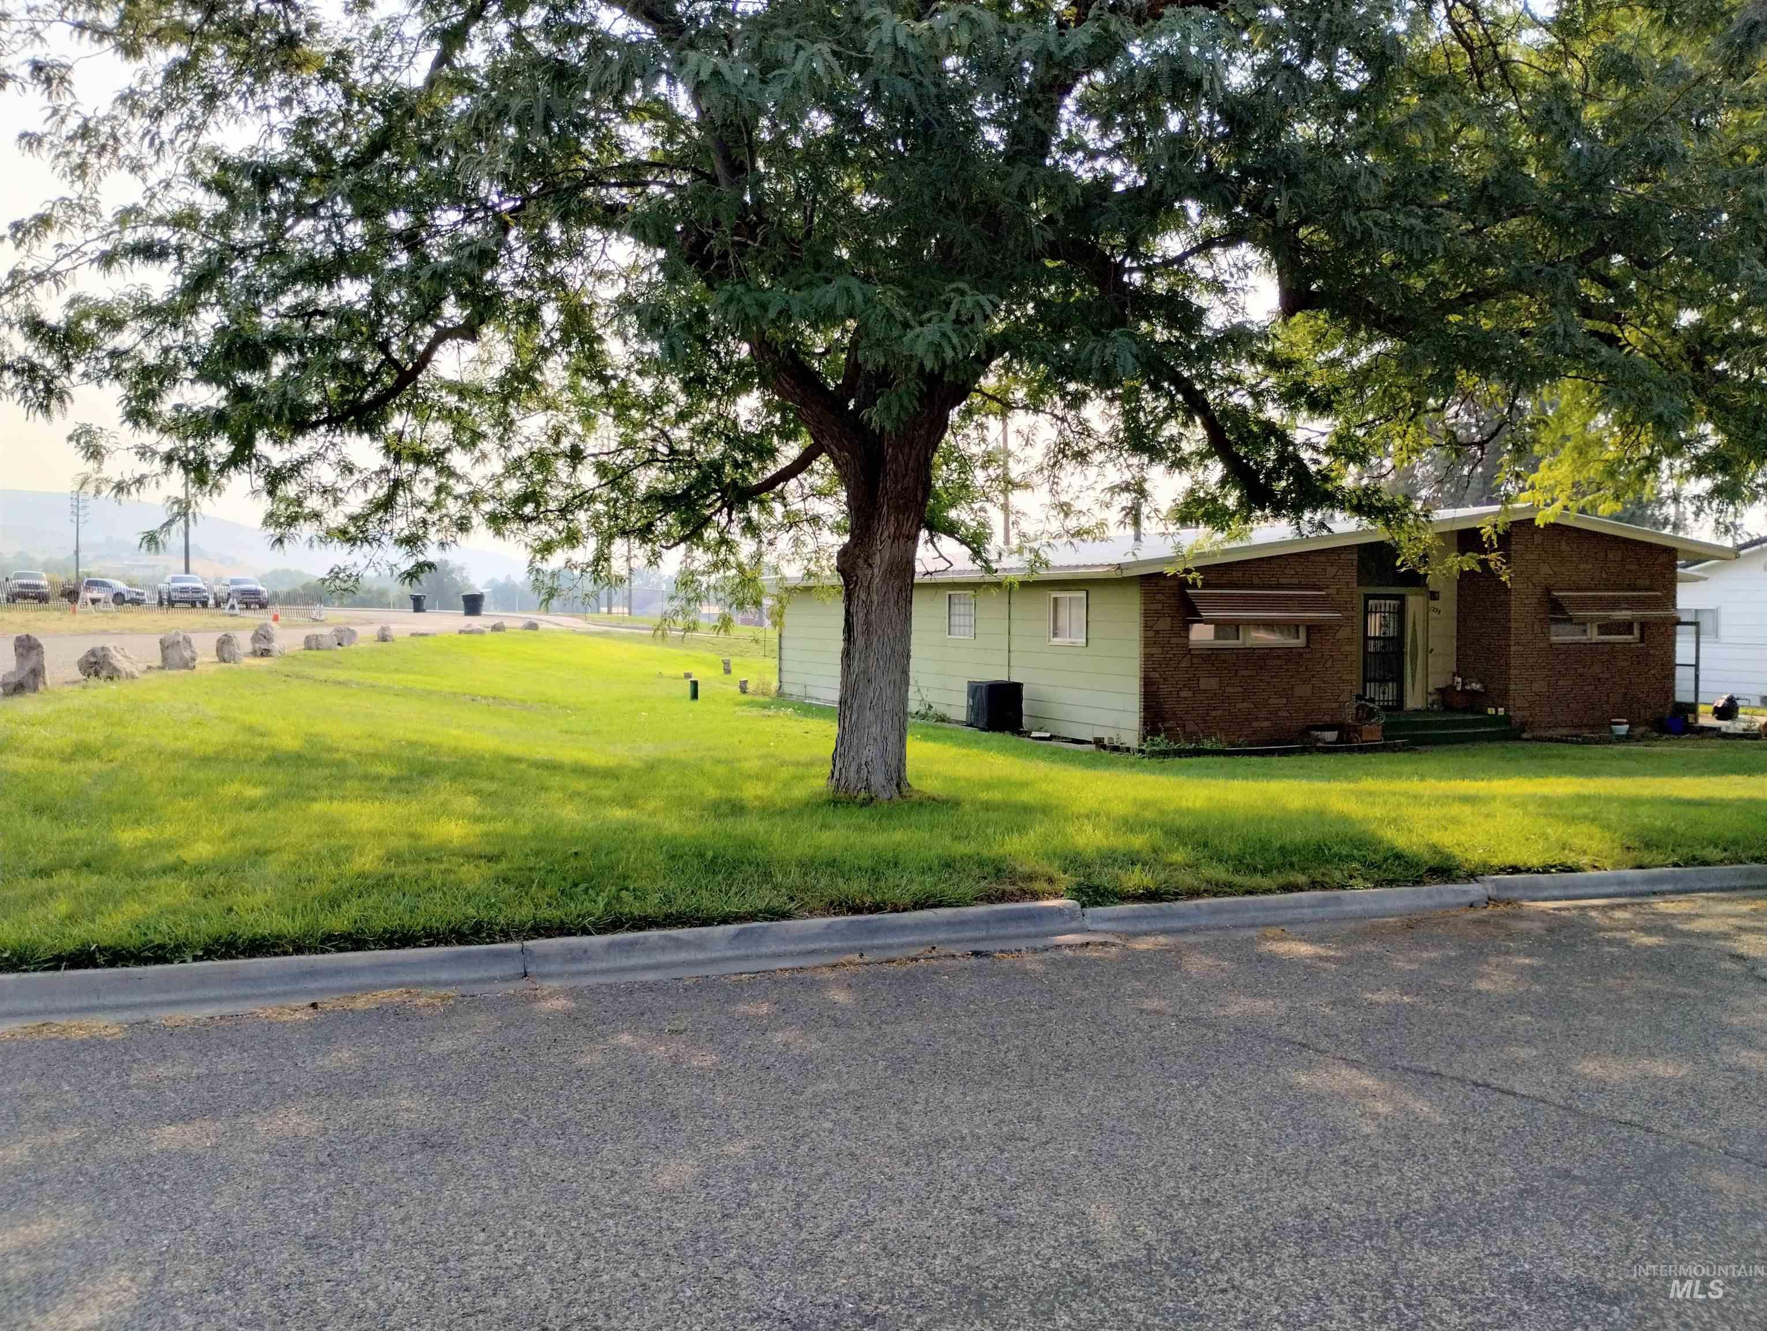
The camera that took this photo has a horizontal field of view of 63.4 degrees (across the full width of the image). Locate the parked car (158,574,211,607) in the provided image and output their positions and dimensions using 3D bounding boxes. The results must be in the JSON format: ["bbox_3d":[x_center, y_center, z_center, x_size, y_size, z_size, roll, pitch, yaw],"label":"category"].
[{"bbox_3d":[-41.777,-4.428,85.500,2.020,1.930,5.700,-1,3,-33],"label":"parked car"}]

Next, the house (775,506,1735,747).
[{"bbox_3d":[6.612,-1.118,31.010,14.090,3.920,15.090,-1,3,-26],"label":"house"}]

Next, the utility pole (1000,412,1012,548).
[{"bbox_3d":[5.499,-6.878,64.000,0.300,10.200,0.300,0,2,0],"label":"utility pole"}]

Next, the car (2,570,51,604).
[{"bbox_3d":[-50.779,-4.631,85.000,2.000,1.920,5.500,-1,3,-34],"label":"car"}]

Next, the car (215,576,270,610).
[{"bbox_3d":[-38.970,-4.388,87.000,2.000,1.920,5.700,-1,3,-34],"label":"car"}]

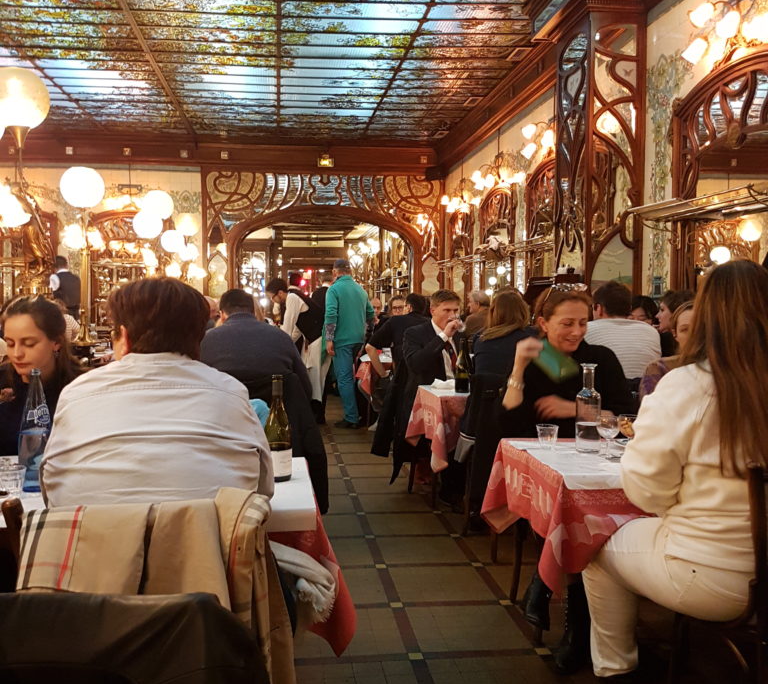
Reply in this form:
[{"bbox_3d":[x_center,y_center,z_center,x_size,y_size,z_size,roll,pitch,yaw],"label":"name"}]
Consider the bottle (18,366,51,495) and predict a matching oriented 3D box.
[{"bbox_3d":[-0.939,0.233,2.070,0.086,0.317,0.086,0,3,-8],"label":"bottle"}]

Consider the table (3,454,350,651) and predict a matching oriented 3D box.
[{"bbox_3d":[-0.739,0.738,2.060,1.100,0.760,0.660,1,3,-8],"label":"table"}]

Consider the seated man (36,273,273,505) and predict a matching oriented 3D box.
[{"bbox_3d":[-0.521,0.501,1.834,0.510,1.310,0.760,-1,3,-12],"label":"seated man"}]

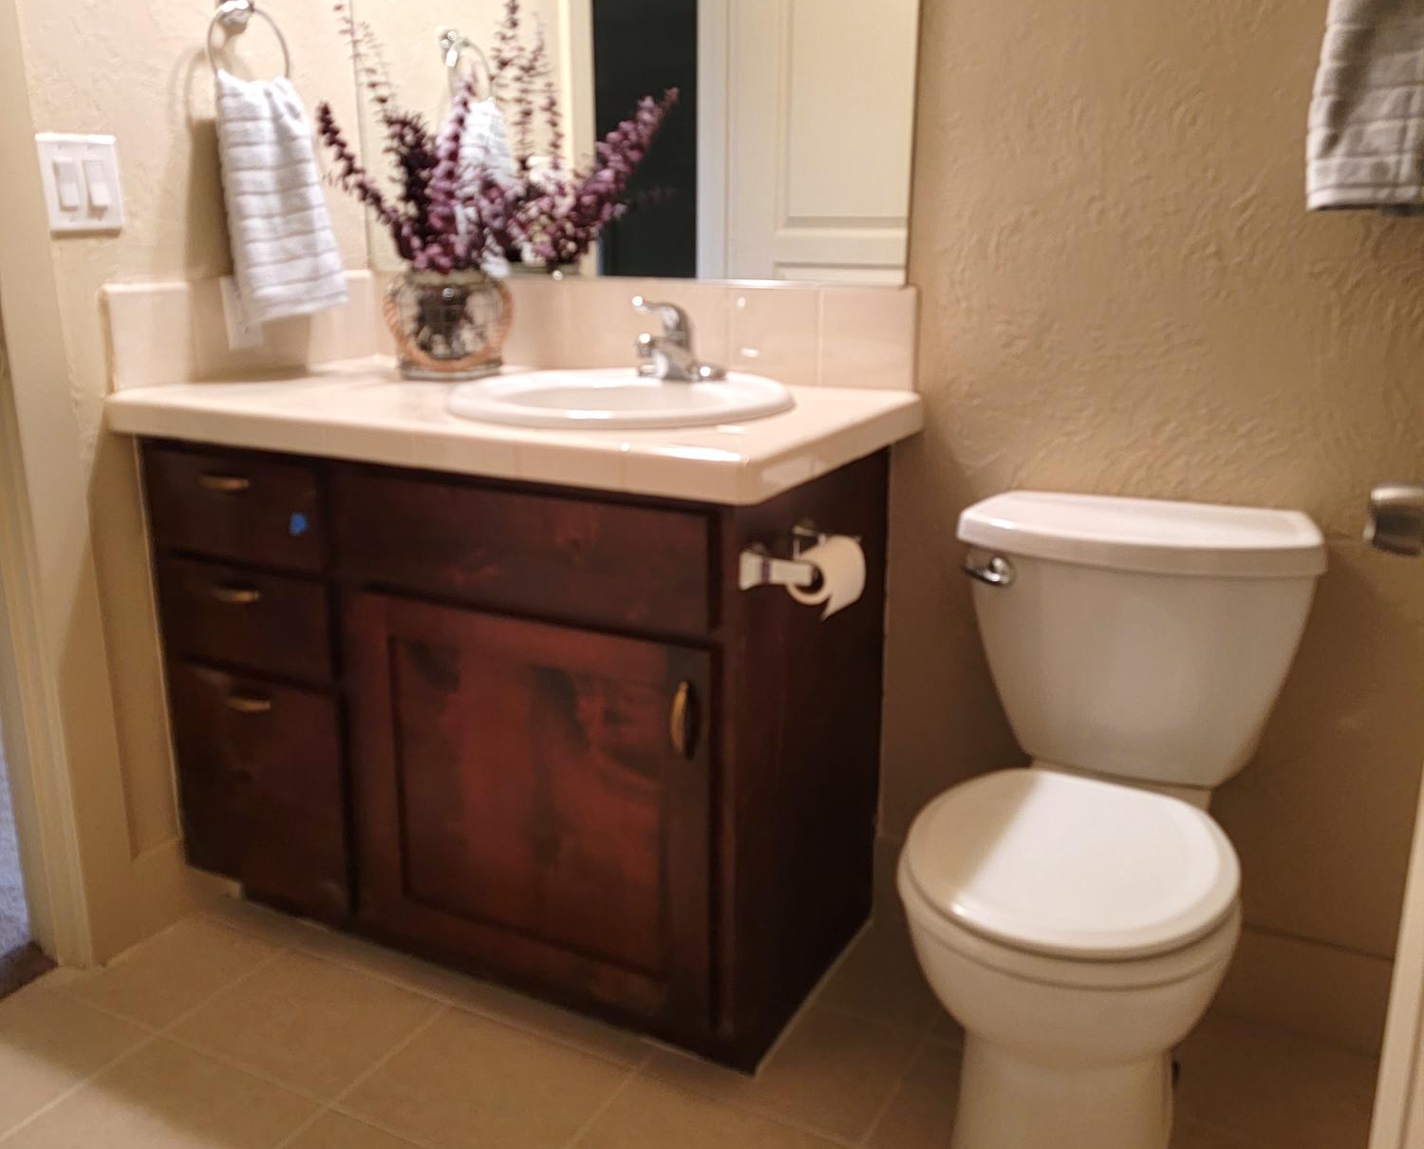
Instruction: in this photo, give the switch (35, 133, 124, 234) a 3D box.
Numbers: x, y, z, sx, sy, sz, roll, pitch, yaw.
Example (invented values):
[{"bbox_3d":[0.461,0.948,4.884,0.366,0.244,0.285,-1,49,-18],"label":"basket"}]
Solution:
[{"bbox_3d":[-0.874,-0.541,1.828,0.012,0.124,0.119,9,18,26],"label":"switch"}]

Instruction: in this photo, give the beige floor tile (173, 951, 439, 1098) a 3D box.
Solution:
[{"bbox_3d":[-0.611,0.673,1.976,0.330,0.010,0.255,9,19,27],"label":"beige floor tile"}]

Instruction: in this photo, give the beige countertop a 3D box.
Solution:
[{"bbox_3d":[-0.286,-0.237,1.929,1.045,0.055,0.567,9,18,26],"label":"beige countertop"}]

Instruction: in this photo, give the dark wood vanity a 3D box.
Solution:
[{"bbox_3d":[-0.300,0.178,2.076,1.005,0.825,0.532,9,18,26],"label":"dark wood vanity"}]

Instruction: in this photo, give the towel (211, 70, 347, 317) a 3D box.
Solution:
[{"bbox_3d":[-0.672,-0.591,2.083,0.080,0.370,0.245,9,18,26],"label":"towel"}]

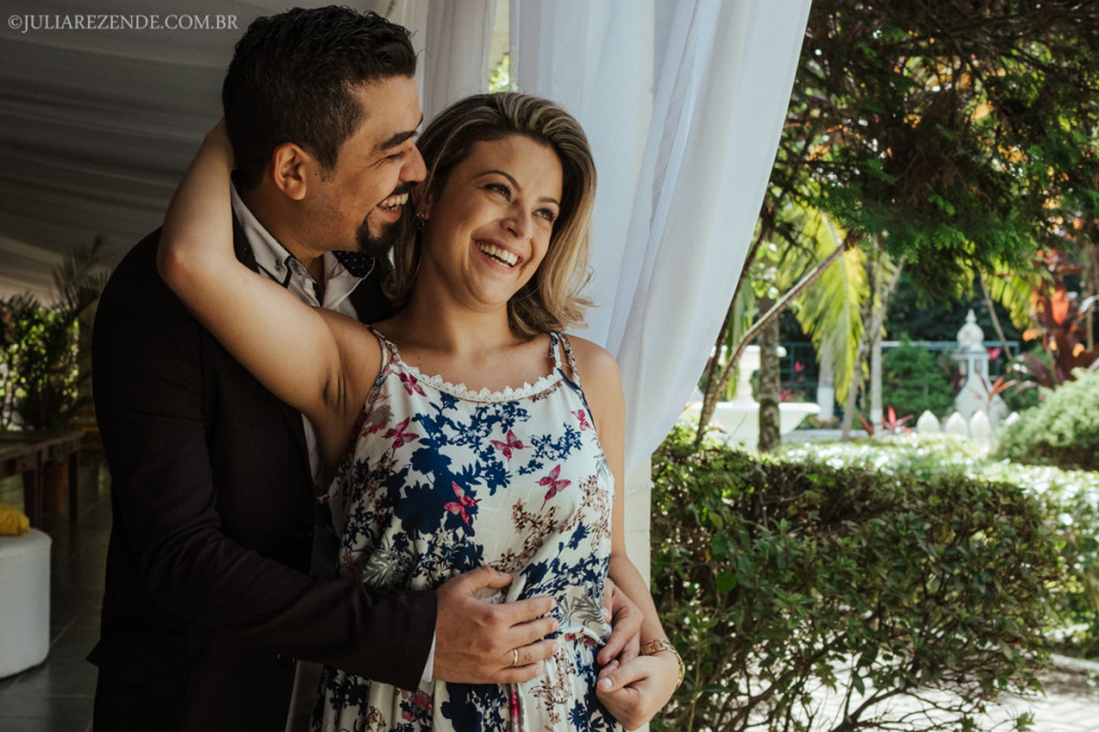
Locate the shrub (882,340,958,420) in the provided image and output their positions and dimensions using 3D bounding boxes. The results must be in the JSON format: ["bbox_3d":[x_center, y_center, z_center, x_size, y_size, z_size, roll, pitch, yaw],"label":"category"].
[{"bbox_3d":[4.899,0.176,14.200,1.020,1.120,1.000,0,1,0],"label":"shrub"}]

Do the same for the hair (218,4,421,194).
[{"bbox_3d":[-0.255,-0.296,1.180,0.210,0.200,0.170,8,4,24],"label":"hair"}]

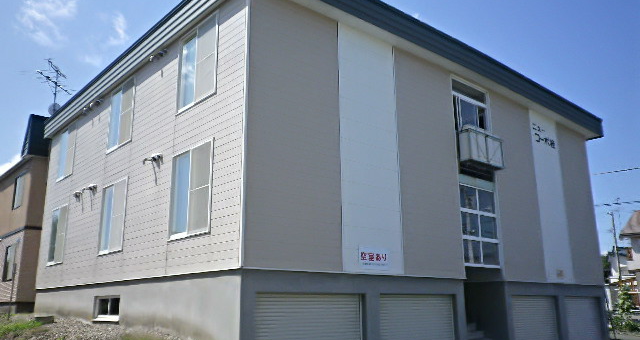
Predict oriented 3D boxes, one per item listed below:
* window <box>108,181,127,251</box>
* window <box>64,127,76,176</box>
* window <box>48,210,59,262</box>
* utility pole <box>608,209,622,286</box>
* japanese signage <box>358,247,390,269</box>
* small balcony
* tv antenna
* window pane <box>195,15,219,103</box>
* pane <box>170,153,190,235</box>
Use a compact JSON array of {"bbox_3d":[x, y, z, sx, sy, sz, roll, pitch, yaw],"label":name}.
[{"bbox_3d":[-5.106,1.150,13.091,0.100,1.776,0.867,11,-18,-40],"label":"window"},{"bbox_3d":[-8.303,-0.622,17.258,0.100,1.641,0.842,11,-18,-40],"label":"window"},{"bbox_3d":[-8.853,2.217,17.261,0.090,1.820,0.860,12,-19,-40],"label":"window"},{"bbox_3d":[24.802,7.782,42.804,0.340,8.630,0.340,12,-19,-40],"label":"utility pole"},{"bbox_3d":[1.144,1.800,10.646,0.920,0.430,0.030,12,-19,-40],"label":"japanese signage"},{"bbox_3d":[4.378,-0.500,14.022,1.660,0.830,0.360,12,-19,-40],"label":"small balcony"},{"bbox_3d":[-10.536,-2.903,20.609,1.350,2.300,2.100,-1,-14,2],"label":"tv antenna"},{"bbox_3d":[-2.340,-2.288,10.660,0.100,1.666,0.833,11,-18,-40],"label":"window pane"},{"bbox_3d":[-2.879,0.476,10.670,0.070,1.750,0.810,12,-19,-40],"label":"pane"}]

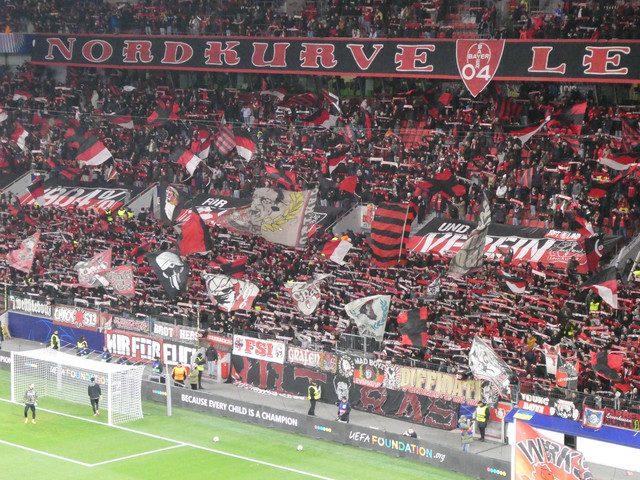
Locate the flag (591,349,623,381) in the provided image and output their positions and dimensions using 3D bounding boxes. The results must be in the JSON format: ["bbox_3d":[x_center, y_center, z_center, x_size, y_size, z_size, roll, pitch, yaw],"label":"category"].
[{"bbox_3d":[12.505,5.434,72.630,1.370,1.383,0.400,2,7,19],"label":"flag"}]

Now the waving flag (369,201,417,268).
[{"bbox_3d":[3.878,-0.294,89.000,2.700,3.560,0.600,4,7,29],"label":"waving flag"}]

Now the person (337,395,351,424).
[{"bbox_3d":[1.086,8.056,76.678,0.600,1.710,0.500,6,9,43],"label":"person"}]

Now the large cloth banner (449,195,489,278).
[{"bbox_3d":[7.727,-0.233,86.000,2.171,4.238,0.700,3,7,20],"label":"large cloth banner"}]

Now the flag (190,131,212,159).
[{"bbox_3d":[-7.902,-6.275,110.500,1.240,1.950,0.450,2,7,16],"label":"flag"}]

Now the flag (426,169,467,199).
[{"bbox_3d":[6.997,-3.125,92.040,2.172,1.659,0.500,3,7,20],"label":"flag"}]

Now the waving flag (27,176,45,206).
[{"bbox_3d":[-18.962,-3.299,110.903,1.167,1.847,0.400,1,7,4],"label":"waving flag"}]

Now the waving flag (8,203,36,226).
[{"bbox_3d":[-19.478,-1.670,108.944,1.811,1.556,0.450,1,7,4],"label":"waving flag"}]

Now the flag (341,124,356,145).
[{"bbox_3d":[1.794,-6.642,104.768,0.971,1.247,0.400,2,7,12],"label":"flag"}]

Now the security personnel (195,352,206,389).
[{"bbox_3d":[-6.165,6.810,86.121,0.580,1.800,0.420,-3,7,-25],"label":"security personnel"}]

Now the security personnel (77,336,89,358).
[{"bbox_3d":[-13.114,6.224,92.051,0.520,1.760,0.420,6,9,43],"label":"security personnel"}]

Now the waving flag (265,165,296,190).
[{"bbox_3d":[-2.405,-3.805,101.303,1.917,1.567,0.500,1,7,11],"label":"waving flag"}]

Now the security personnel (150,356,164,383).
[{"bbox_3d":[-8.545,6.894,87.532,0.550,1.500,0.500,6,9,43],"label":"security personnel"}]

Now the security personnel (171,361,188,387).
[{"bbox_3d":[-7.110,7.073,84.348,0.720,1.780,0.420,1,6,5],"label":"security personnel"}]

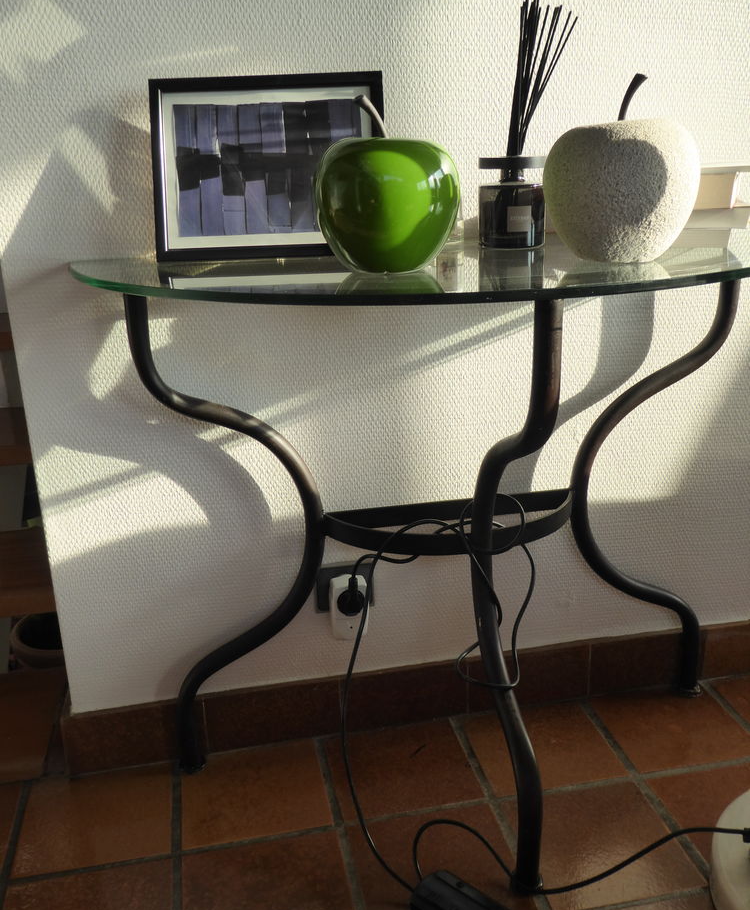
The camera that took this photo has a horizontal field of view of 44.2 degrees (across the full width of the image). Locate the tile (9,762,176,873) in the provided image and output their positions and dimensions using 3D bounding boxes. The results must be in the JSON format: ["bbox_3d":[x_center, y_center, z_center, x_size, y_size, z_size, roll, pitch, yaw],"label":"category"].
[{"bbox_3d":[-0.381,0.499,1.275,0.200,0.010,0.195,-5,18,-10],"label":"tile"}]

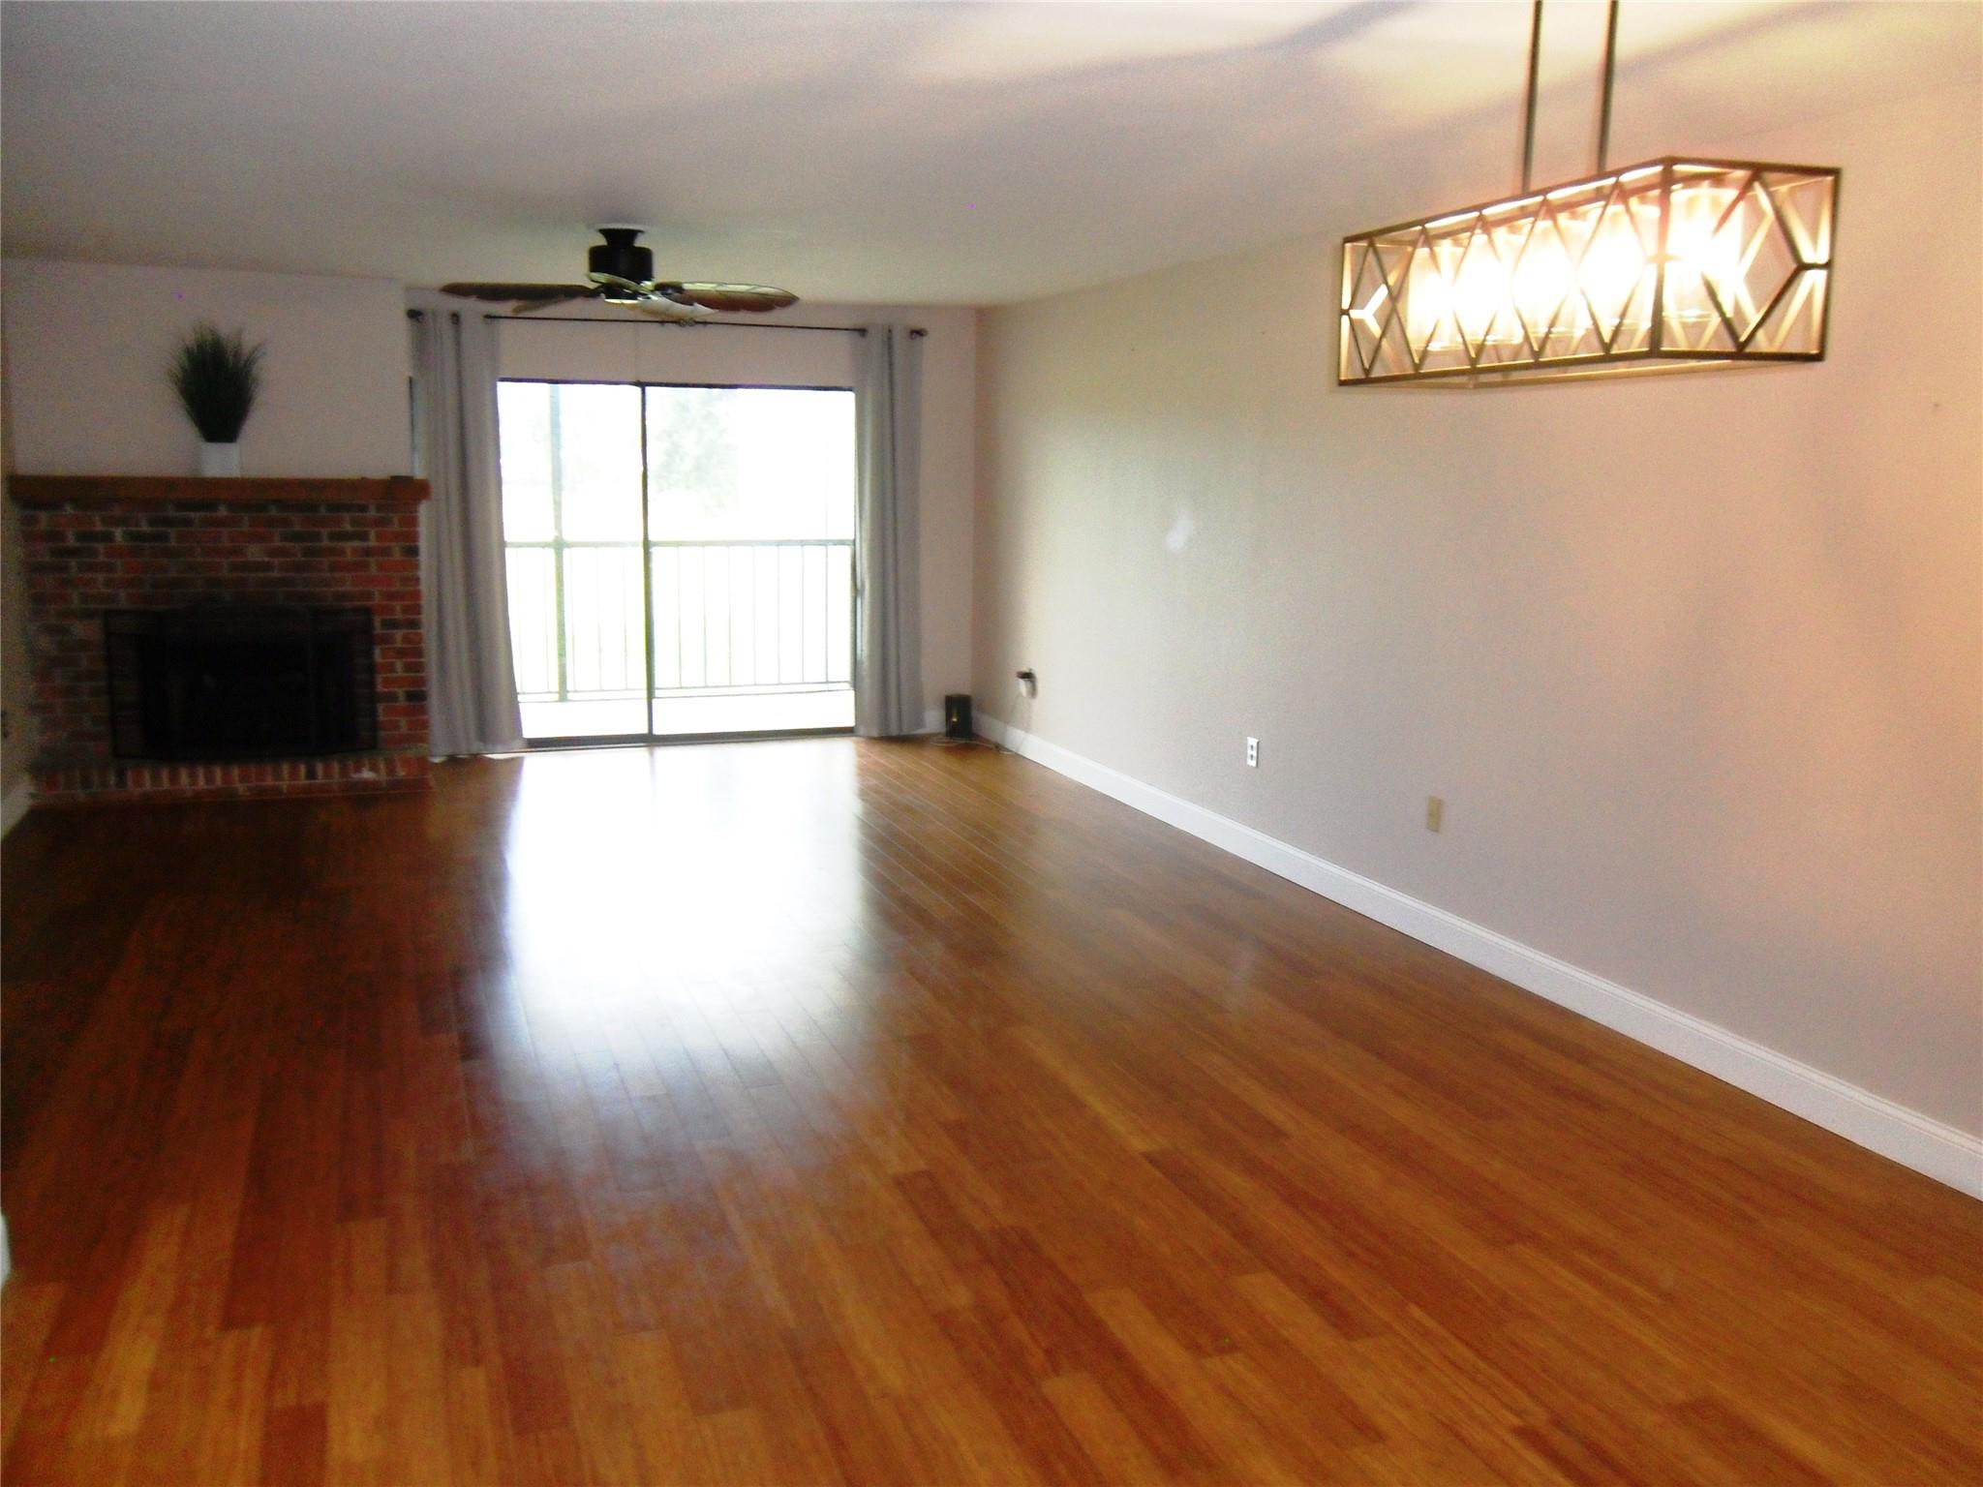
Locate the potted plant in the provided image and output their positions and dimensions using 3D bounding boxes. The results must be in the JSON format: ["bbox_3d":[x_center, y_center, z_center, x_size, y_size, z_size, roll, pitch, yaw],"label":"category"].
[{"bbox_3d":[-3.525,-1.566,7.324,0.396,0.685,0.396,-3,11,-21],"label":"potted plant"}]

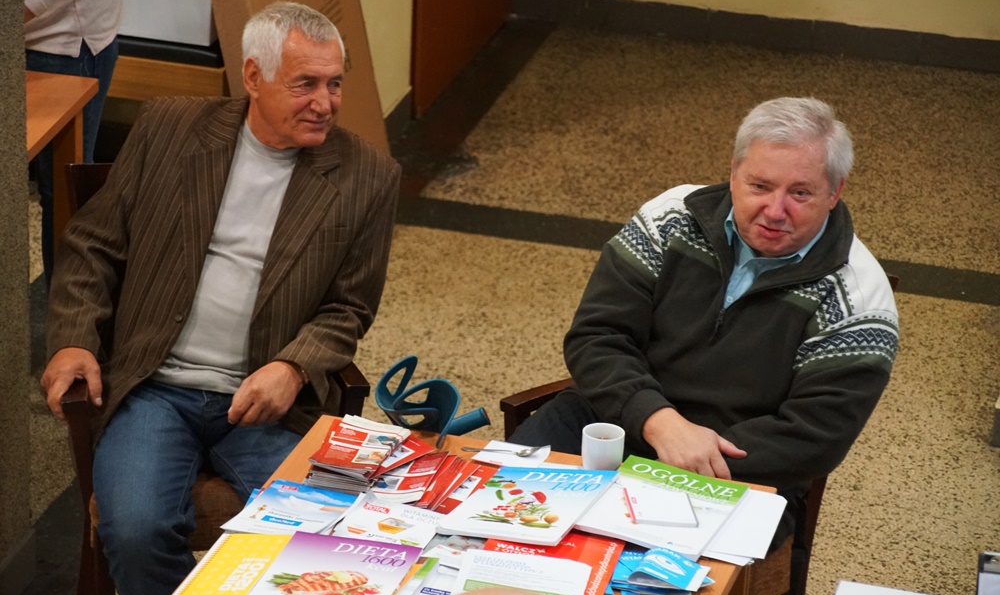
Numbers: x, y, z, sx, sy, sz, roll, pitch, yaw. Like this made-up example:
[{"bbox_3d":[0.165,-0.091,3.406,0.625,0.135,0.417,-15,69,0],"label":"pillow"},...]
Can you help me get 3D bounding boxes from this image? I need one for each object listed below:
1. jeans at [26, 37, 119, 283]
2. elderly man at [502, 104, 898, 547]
[{"bbox_3d":[-0.963,-0.267,8.225,0.270,0.850,0.340,-4,23,-14],"label":"jeans"},{"bbox_3d":[0.293,0.249,6.529,0.640,1.280,0.760,17,27,32],"label":"elderly man"}]

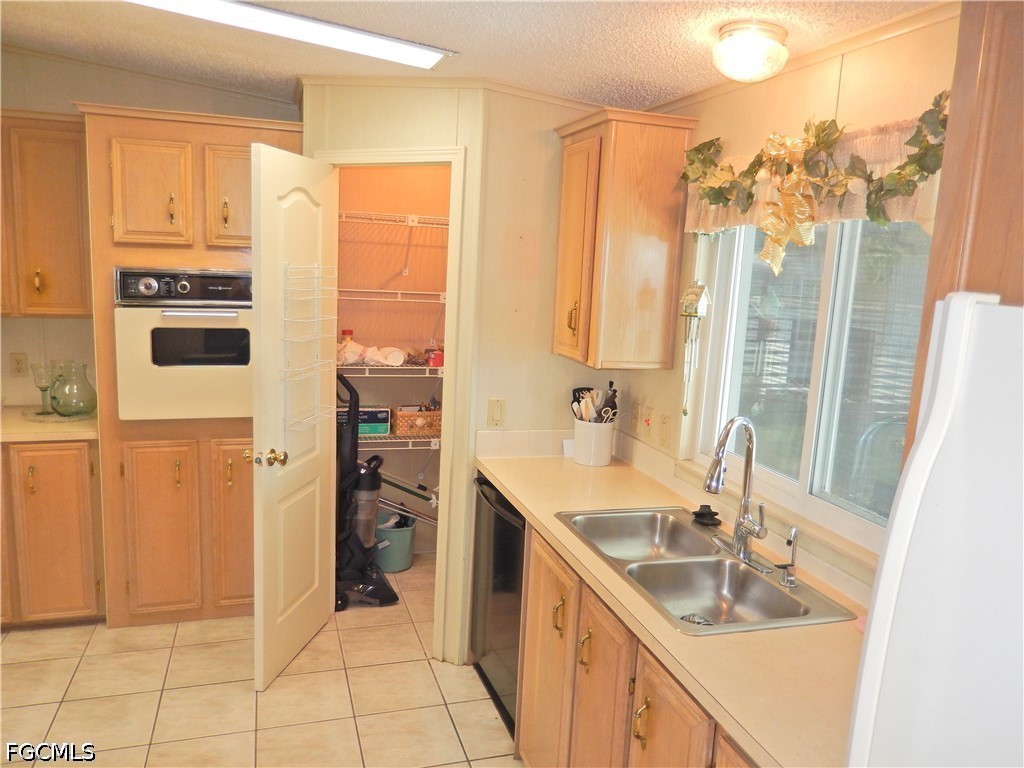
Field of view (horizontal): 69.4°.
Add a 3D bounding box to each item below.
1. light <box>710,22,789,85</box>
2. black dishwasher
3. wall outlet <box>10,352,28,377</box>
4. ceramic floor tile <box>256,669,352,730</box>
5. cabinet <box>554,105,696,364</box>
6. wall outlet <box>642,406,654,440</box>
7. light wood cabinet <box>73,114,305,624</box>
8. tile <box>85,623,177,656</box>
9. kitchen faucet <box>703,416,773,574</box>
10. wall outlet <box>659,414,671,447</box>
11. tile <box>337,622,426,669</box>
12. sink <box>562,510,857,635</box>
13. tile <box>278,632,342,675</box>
[{"bbox_3d":[0.632,-0.866,1.954,0.203,0.125,0.203,0,9,-17],"label":"light"},{"bbox_3d":[0.197,0.816,2.835,0.620,0.850,0.600,0,9,-18],"label":"black dishwasher"},{"bbox_3d":[-2.400,-0.088,3.606,0.073,0.116,0.008,0,9,-17],"label":"wall outlet"},{"bbox_3d":[-0.793,1.204,2.829,0.337,0.010,0.337,0,9,-18],"label":"ceramic floor tile"},{"bbox_3d":[0.382,-0.515,2.772,0.333,0.866,0.493,0,9,-17],"label":"cabinet"},{"bbox_3d":[0.525,0.154,2.812,0.010,0.116,0.071,0,9,-18],"label":"wall outlet"},{"bbox_3d":[-1.468,-0.059,3.560,0.866,2.256,0.645,0,9,-17],"label":"light wood cabinet"},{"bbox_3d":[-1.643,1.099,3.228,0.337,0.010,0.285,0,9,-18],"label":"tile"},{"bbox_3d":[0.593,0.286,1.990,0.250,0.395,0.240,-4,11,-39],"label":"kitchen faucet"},{"bbox_3d":[0.562,0.176,2.700,0.010,0.116,0.071,0,9,-18],"label":"wall outlet"},{"bbox_3d":[-0.580,1.166,3.300,0.343,0.010,0.343,0,9,-18],"label":"tile"},{"bbox_3d":[0.468,0.559,2.037,0.472,0.180,0.833,0,9,-17],"label":"sink"},{"bbox_3d":[-0.910,1.167,3.191,0.343,0.010,0.343,0,9,-18],"label":"tile"}]

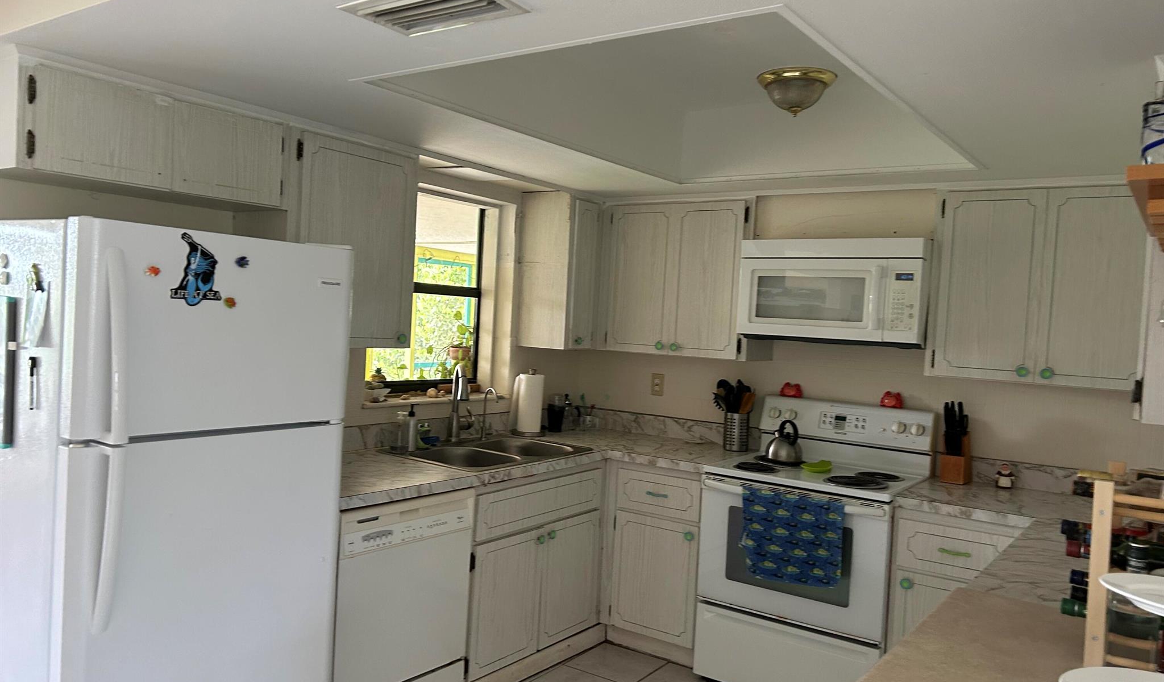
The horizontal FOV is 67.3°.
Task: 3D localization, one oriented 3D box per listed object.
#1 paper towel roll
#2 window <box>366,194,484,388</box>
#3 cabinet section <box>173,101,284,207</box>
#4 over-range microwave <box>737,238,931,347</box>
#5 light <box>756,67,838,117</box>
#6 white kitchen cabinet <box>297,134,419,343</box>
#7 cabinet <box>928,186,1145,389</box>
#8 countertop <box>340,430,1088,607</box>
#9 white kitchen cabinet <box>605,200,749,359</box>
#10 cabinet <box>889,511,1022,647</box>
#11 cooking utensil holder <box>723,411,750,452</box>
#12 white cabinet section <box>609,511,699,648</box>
[{"bbox_3d":[-0.253,0.307,4.277,0.166,0.313,0.166,3,2,0],"label":"paper towel roll"},{"bbox_3d":[-0.726,-0.224,4.003,0.110,0.895,0.890,4,2,36],"label":"window"},{"bbox_3d":[-1.211,-0.569,2.748,0.368,0.260,0.368,4,2,35],"label":"cabinet section"},{"bbox_3d":[1.109,-0.204,3.725,0.760,0.424,0.425,4,2,36],"label":"over-range microwave"},{"bbox_3d":[0.784,-0.899,3.201,0.296,0.150,0.296,4,2,36],"label":"light"},{"bbox_3d":[-0.917,-0.338,3.200,0.320,0.723,0.550,4,2,36],"label":"white kitchen cabinet"},{"bbox_3d":[1.738,-0.206,3.336,0.712,0.723,0.325,4,2,36],"label":"cabinet"},{"bbox_3d":[0.535,0.561,3.081,2.920,0.051,2.130,4,2,36],"label":"countertop"},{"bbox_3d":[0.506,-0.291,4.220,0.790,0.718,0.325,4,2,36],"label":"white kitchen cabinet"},{"bbox_3d":[1.472,1.054,3.316,0.447,0.856,0.630,4,2,36],"label":"cabinet"},{"bbox_3d":[0.725,0.428,4.115,0.120,0.182,0.120,3,2,0],"label":"cooking utensil holder"},{"bbox_3d":[0.477,1.031,4.039,0.418,0.516,0.587,4,2,35],"label":"white cabinet section"}]

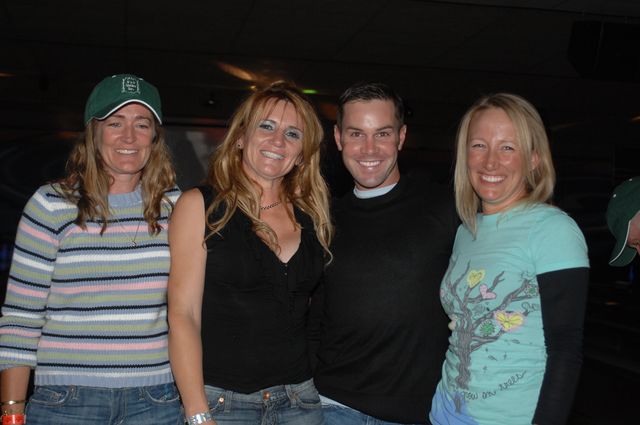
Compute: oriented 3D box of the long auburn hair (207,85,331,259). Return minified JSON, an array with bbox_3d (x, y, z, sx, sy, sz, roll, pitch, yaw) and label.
[{"bbox_3d":[-0.117,-0.098,2.560,0.270,0.395,0.240,2,3,-20],"label":"long auburn hair"}]

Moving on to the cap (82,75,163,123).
[{"bbox_3d":[-0.465,-0.266,2.660,0.175,0.125,0.250,-3,6,-20],"label":"cap"}]

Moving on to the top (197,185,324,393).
[{"bbox_3d":[-0.133,0.172,2.560,0.330,0.470,0.235,-1,3,-20],"label":"top"}]

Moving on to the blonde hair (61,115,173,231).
[{"bbox_3d":[-0.485,-0.102,2.690,0.265,0.300,0.220,-1,3,-18],"label":"blonde hair"}]

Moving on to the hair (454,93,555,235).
[{"bbox_3d":[0.397,-0.107,2.410,0.200,0.295,0.220,3,3,26],"label":"hair"}]

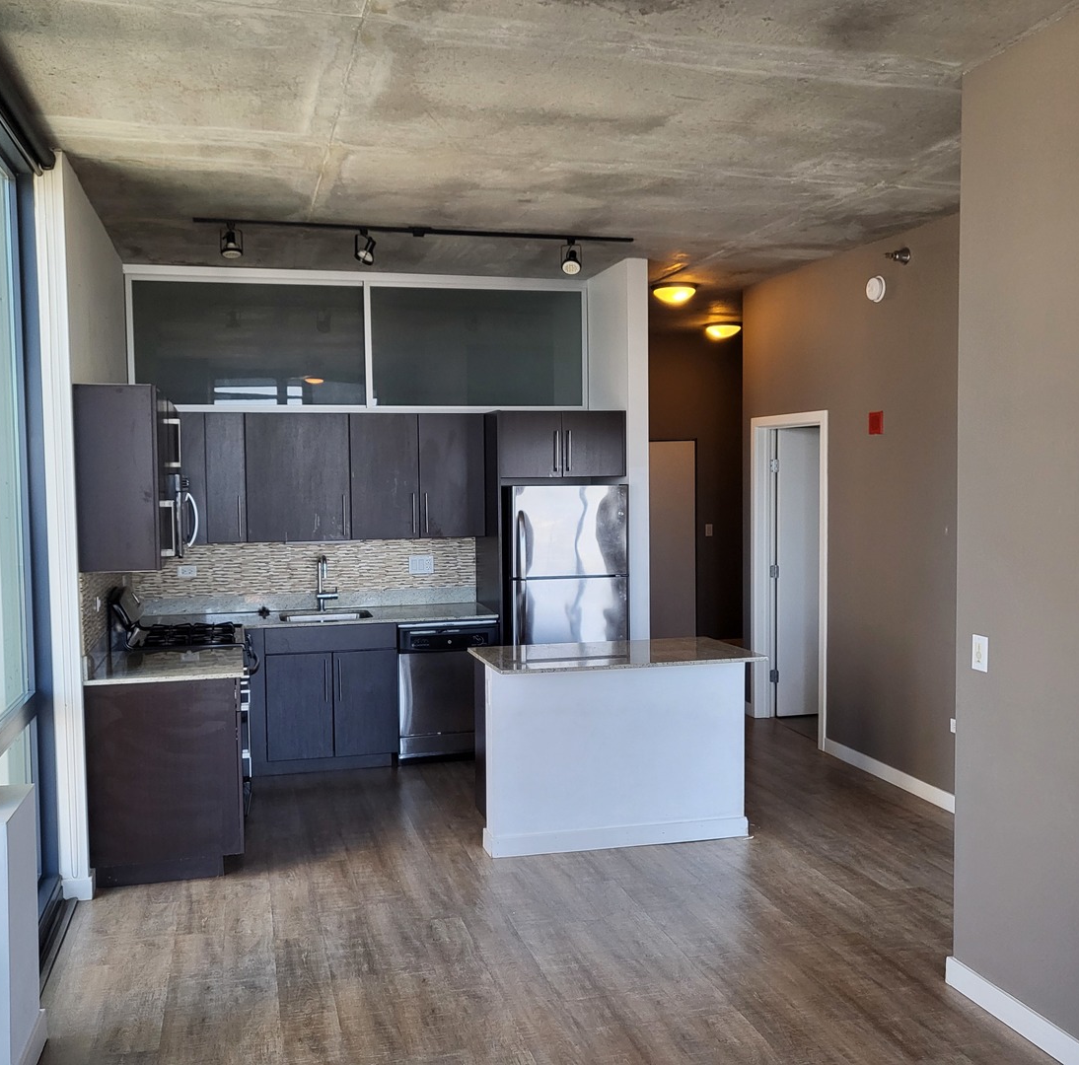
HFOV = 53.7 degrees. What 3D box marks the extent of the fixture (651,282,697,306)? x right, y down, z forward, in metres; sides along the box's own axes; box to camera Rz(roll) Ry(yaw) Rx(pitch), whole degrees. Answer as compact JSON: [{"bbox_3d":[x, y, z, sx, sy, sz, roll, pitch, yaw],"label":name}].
[{"bbox_3d":[0.932,-1.635,7.345,0.321,0.124,0.321,0,3,0],"label":"fixture"}]

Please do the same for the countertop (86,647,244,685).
[{"bbox_3d":[-1.694,0.618,4.913,0.643,0.030,0.715,-1,3,-15],"label":"countertop"}]

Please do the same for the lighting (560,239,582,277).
[{"bbox_3d":[0.173,-1.489,5.801,0.119,0.189,0.139,0,3,3],"label":"lighting"}]

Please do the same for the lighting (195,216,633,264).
[{"bbox_3d":[-0.598,-1.498,5.594,2.299,0.199,0.119,-1,3,-15],"label":"lighting"}]

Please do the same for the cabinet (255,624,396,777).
[{"bbox_3d":[-1.317,0.976,6.549,0.826,0.870,0.589,-1,3,-15],"label":"cabinet"}]

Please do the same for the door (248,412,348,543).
[{"bbox_3d":[-1.450,-0.331,6.431,0.615,0.766,0.022,-1,3,-15],"label":"door"}]

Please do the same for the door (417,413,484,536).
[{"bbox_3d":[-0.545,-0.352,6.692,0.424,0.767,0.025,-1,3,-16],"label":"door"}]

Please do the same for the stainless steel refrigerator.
[{"bbox_3d":[0.111,0.543,6.781,0.729,1.679,0.755,-1,3,-15],"label":"stainless steel refrigerator"}]

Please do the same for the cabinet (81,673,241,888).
[{"bbox_3d":[-1.692,1.066,4.906,0.643,0.877,0.615,-1,3,-16],"label":"cabinet"}]

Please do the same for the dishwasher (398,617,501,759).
[{"bbox_3d":[-0.618,0.951,6.719,0.610,0.826,0.590,-1,3,-16],"label":"dishwasher"}]

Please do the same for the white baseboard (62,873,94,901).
[{"bbox_3d":[-1.937,1.484,4.491,0.129,0.091,0.124,-1,3,-15],"label":"white baseboard"}]

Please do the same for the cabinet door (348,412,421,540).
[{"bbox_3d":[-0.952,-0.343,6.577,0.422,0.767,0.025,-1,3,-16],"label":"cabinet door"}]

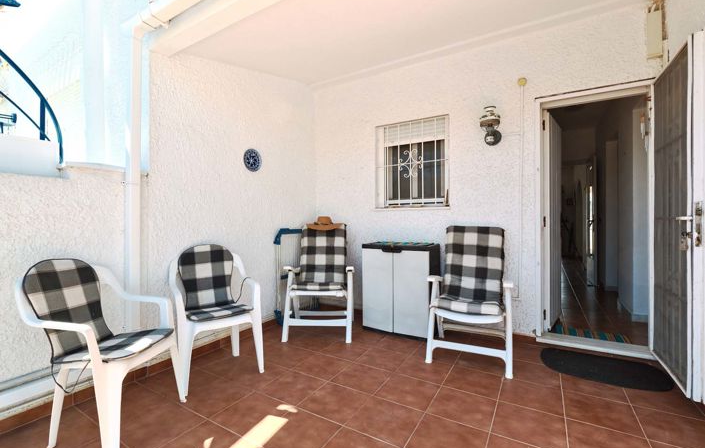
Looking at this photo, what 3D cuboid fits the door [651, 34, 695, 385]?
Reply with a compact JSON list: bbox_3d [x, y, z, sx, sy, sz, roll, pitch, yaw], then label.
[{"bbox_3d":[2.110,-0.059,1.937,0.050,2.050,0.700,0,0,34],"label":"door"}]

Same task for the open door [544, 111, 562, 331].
[{"bbox_3d":[1.985,-0.025,2.886,0.045,1.980,0.690,0,0,45],"label":"open door"}]

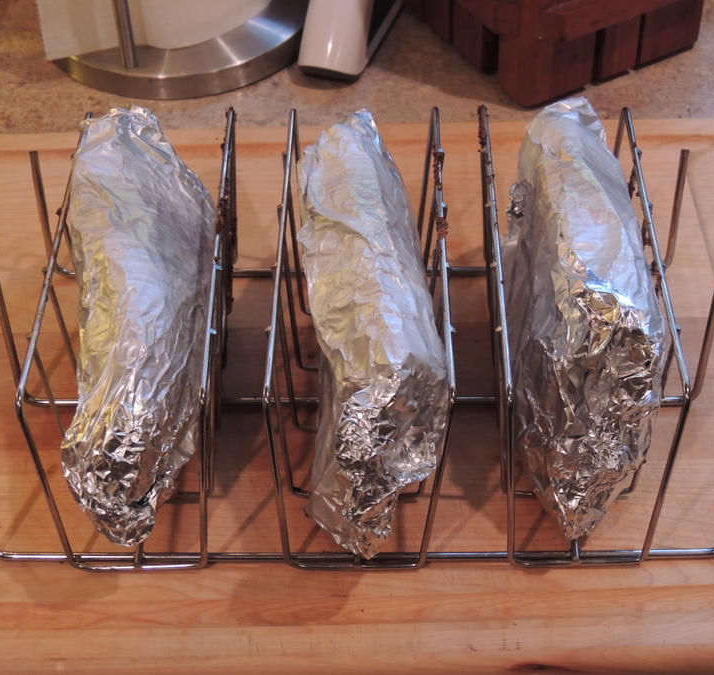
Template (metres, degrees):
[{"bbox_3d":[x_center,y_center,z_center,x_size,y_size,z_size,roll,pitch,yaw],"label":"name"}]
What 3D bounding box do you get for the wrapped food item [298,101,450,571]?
[{"bbox_3d":[0.003,-0.008,0.729,0.060,0.101,0.198,-3,41,-2],"label":"wrapped food item"}]

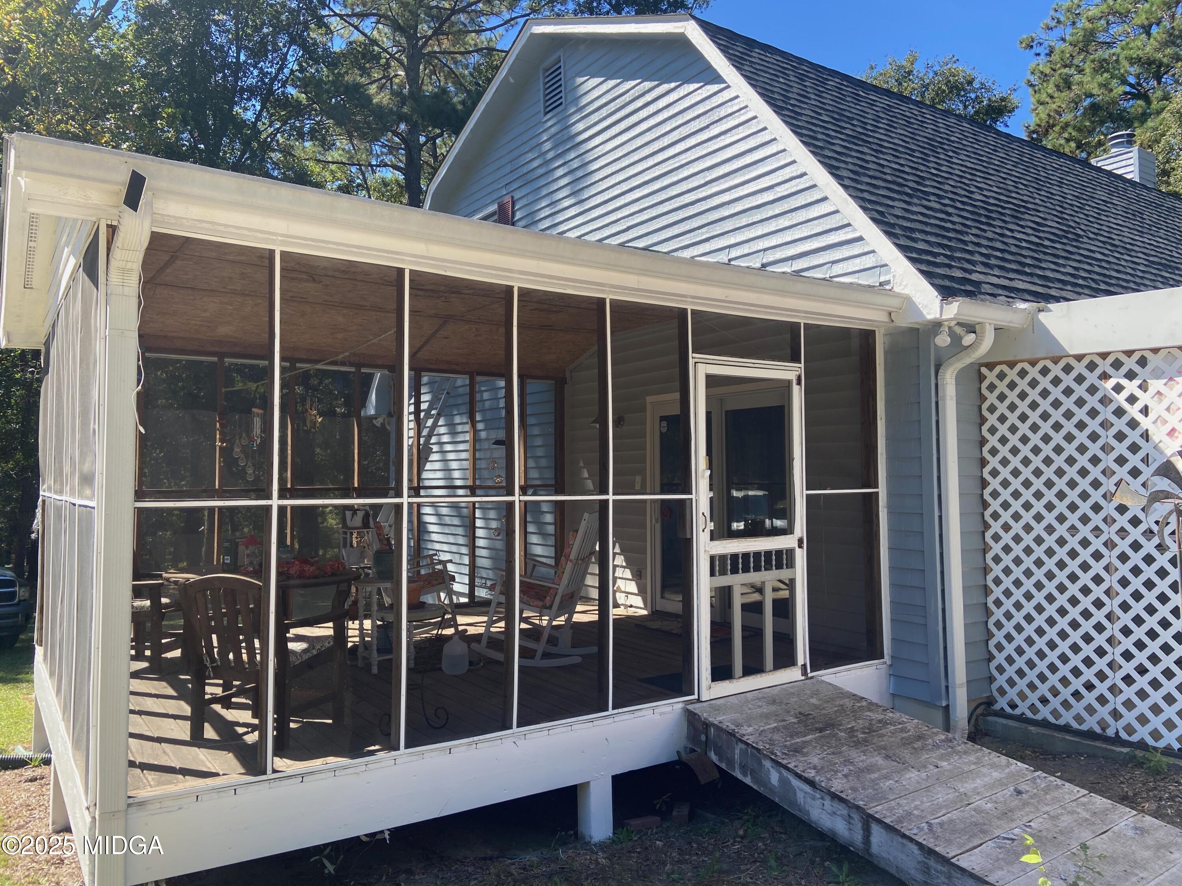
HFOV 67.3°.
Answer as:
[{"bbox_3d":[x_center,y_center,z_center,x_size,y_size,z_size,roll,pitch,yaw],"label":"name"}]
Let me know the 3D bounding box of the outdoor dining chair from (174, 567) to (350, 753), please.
[{"bbox_3d":[-1.672,1.068,4.561,0.618,0.863,0.623,-1,-3,20],"label":"outdoor dining chair"}]

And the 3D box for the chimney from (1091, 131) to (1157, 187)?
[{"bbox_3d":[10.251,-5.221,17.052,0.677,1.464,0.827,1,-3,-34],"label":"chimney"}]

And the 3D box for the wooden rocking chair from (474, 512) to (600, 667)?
[{"bbox_3d":[-0.373,1.024,6.468,0.887,1.101,0.657,-1,-3,18],"label":"wooden rocking chair"}]

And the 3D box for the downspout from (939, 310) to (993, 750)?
[{"bbox_3d":[2.504,0.612,5.866,0.110,2.759,0.319,1,-3,-34],"label":"downspout"}]

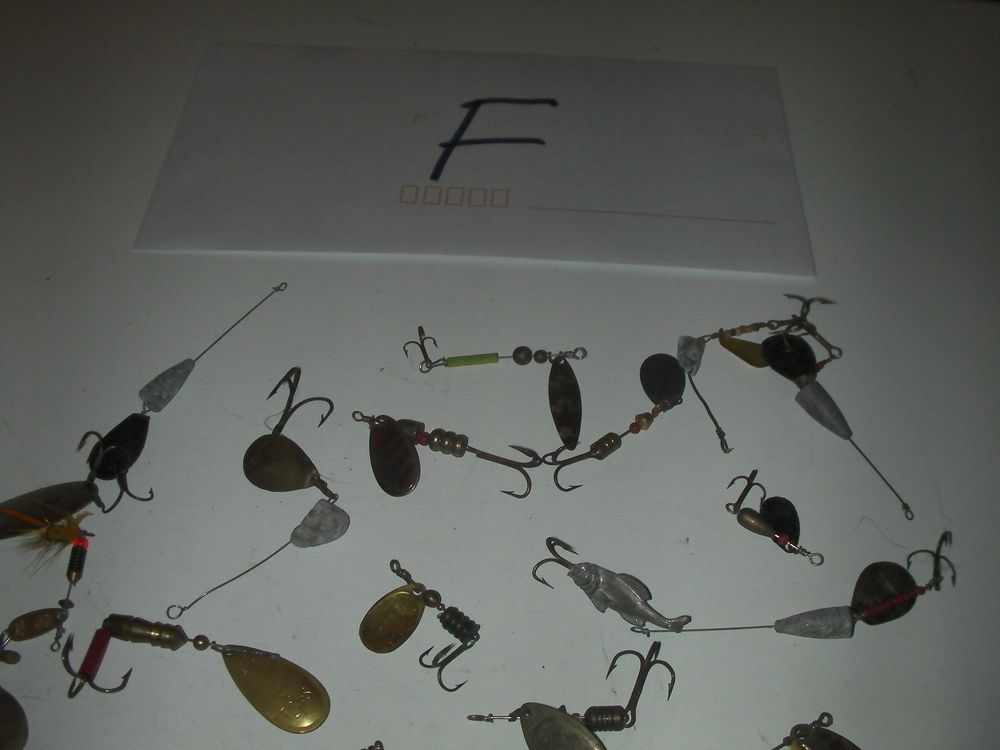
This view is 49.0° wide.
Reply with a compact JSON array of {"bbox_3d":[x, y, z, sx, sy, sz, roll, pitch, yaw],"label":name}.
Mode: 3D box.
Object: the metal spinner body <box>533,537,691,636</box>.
[{"bbox_3d":[0.029,0.053,0.278,0.042,0.009,0.012,23,55,16],"label":"metal spinner body"}]

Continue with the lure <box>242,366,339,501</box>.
[{"bbox_3d":[-0.054,0.015,0.305,0.029,0.012,0.036,11,52,8],"label":"lure"}]

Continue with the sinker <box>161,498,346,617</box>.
[{"bbox_3d":[-0.062,0.048,0.282,0.050,0.006,0.009,-33,59,-24],"label":"sinker"}]

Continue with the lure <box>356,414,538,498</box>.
[{"bbox_3d":[-0.019,0.024,0.300,0.056,0.011,0.022,16,53,11],"label":"lure"}]

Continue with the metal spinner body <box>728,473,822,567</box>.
[{"bbox_3d":[0.074,0.037,0.291,0.031,0.010,0.013,31,57,22],"label":"metal spinner body"}]

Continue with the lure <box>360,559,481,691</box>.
[{"bbox_3d":[-0.018,0.060,0.272,0.032,0.010,0.025,20,54,15],"label":"lure"}]

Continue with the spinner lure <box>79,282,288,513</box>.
[{"bbox_3d":[-0.094,-0.001,0.318,0.029,0.011,0.092,15,53,11],"label":"spinner lure"}]

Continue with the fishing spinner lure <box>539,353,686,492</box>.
[{"bbox_3d":[0.034,0.012,0.311,0.058,0.012,0.018,-38,61,-27],"label":"fishing spinner lure"}]

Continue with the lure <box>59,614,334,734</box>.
[{"bbox_3d":[-0.072,0.070,0.262,0.065,0.012,0.021,6,52,4],"label":"lure"}]

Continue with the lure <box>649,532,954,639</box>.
[{"bbox_3d":[0.077,0.058,0.273,0.086,0.013,0.016,-12,53,-10],"label":"lure"}]

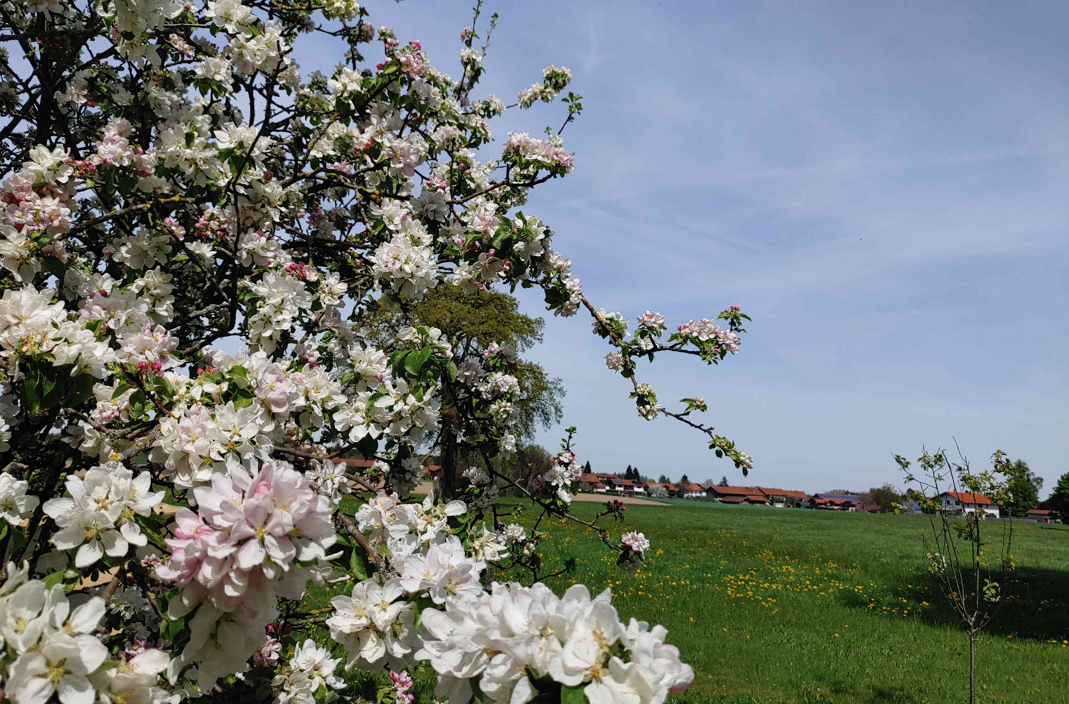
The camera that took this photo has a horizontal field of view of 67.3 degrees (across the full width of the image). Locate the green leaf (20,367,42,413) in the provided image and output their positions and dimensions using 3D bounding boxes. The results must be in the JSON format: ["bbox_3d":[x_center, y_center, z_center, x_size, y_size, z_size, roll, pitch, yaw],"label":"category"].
[{"bbox_3d":[-0.532,0.040,0.850,0.021,0.050,0.012,-7,0,-34],"label":"green leaf"}]

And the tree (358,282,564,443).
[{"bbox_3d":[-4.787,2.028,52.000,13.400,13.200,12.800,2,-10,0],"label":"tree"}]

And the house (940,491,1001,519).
[{"bbox_3d":[113.038,40.082,210.000,12.500,7.300,10.300,6,-10,-21],"label":"house"}]

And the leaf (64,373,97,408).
[{"bbox_3d":[-0.481,0.041,0.850,0.032,0.040,0.012,8,0,-27],"label":"leaf"}]

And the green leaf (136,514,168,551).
[{"bbox_3d":[-0.295,0.140,0.620,0.012,0.036,0.011,-42,0,-36],"label":"green leaf"}]

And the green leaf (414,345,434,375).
[{"bbox_3d":[-0.118,0.009,0.860,0.016,0.034,0.011,18,0,-2],"label":"green leaf"}]

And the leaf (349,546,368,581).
[{"bbox_3d":[-0.149,0.179,0.680,0.011,0.031,0.009,-19,0,-22],"label":"leaf"}]

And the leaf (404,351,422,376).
[{"bbox_3d":[-0.129,0.013,0.860,0.019,0.028,0.011,-4,0,-10],"label":"leaf"}]

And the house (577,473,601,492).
[{"bbox_3d":[19.503,48.835,300.000,10.500,7.300,9.000,6,-10,-23],"label":"house"}]

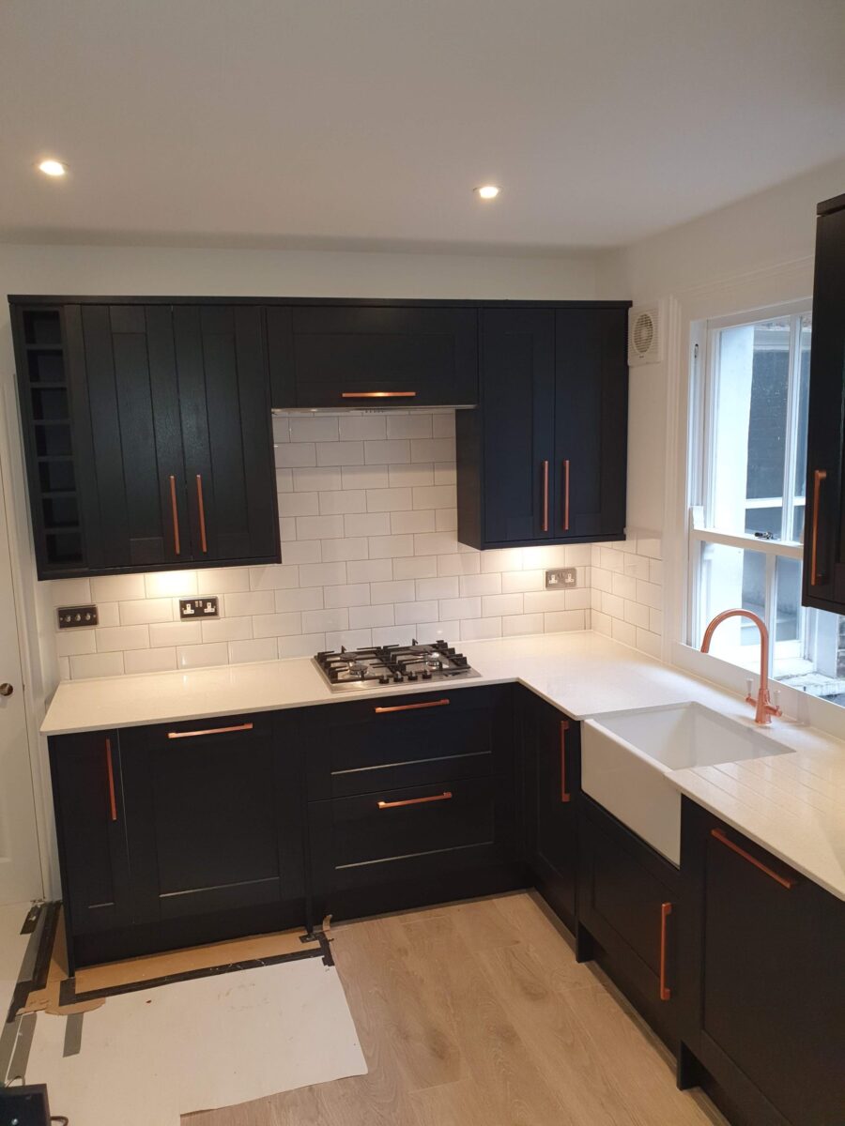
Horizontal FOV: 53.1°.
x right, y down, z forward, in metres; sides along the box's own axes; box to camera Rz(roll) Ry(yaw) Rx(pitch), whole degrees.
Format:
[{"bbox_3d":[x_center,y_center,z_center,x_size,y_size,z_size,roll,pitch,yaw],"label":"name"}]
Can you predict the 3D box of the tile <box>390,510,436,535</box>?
[{"bbox_3d":[-0.039,-0.176,3.640,0.200,0.100,0.010,-4,8,-16],"label":"tile"}]

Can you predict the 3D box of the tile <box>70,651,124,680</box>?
[{"bbox_3d":[-1.279,0.405,3.340,0.199,0.097,0.010,-4,8,-16],"label":"tile"}]

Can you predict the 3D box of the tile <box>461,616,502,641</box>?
[{"bbox_3d":[0.267,0.297,3.792,0.200,0.100,0.010,-4,8,-16],"label":"tile"}]

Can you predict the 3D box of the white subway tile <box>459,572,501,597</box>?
[{"bbox_3d":[0.260,0.100,3.765,0.200,0.100,0.010,-4,8,-16],"label":"white subway tile"}]

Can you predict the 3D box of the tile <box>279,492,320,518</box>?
[{"bbox_3d":[-0.523,-0.239,3.461,0.198,0.098,0.010,-4,8,-16],"label":"tile"}]

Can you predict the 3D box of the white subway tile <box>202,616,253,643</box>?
[{"bbox_3d":[-0.805,0.272,3.475,0.200,0.099,0.008,-4,9,-16],"label":"white subway tile"}]

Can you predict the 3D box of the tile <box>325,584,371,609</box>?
[{"bbox_3d":[-0.321,0.141,3.598,0.200,0.098,0.009,-4,8,-16],"label":"tile"}]

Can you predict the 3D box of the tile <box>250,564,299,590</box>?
[{"bbox_3d":[-0.614,0.062,3.501,0.200,0.098,0.009,-4,8,-16],"label":"tile"}]

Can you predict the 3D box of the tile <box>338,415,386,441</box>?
[{"bbox_3d":[-0.243,-0.553,3.503,0.198,0.098,0.010,-4,8,-16],"label":"tile"}]

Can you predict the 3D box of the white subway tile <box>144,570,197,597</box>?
[{"bbox_3d":[-0.999,0.090,3.380,0.199,0.097,0.010,-4,8,-16],"label":"white subway tile"}]

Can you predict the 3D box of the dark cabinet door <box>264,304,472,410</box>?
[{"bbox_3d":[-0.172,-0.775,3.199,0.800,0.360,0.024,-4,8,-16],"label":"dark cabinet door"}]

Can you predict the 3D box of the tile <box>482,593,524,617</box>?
[{"bbox_3d":[0.360,0.192,3.807,0.200,0.100,0.010,-4,8,-16],"label":"tile"}]

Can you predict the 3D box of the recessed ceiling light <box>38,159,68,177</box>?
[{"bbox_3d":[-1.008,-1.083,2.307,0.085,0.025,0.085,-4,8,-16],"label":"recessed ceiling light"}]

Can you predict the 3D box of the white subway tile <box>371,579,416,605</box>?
[{"bbox_3d":[-0.129,0.126,3.654,0.200,0.099,0.008,-4,9,-16],"label":"white subway tile"}]

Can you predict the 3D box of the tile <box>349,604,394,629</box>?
[{"bbox_3d":[-0.220,0.231,3.624,0.199,0.097,0.010,-4,8,-16],"label":"tile"}]

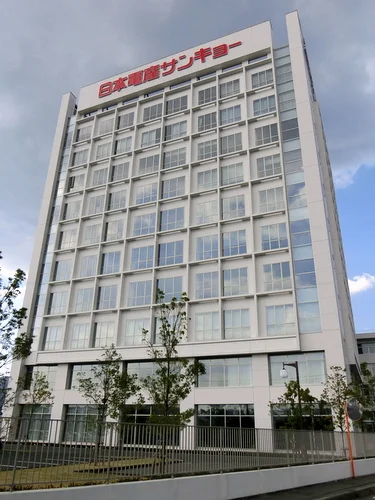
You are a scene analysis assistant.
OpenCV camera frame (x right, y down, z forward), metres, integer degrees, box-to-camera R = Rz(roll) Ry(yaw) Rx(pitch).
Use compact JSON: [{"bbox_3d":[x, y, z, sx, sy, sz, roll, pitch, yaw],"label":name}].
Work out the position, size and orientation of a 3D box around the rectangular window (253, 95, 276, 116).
[{"bbox_3d":[8.854,-16.407,41.417,2.500,2.630,0.200,-9,-25,22],"label":"rectangular window"}]

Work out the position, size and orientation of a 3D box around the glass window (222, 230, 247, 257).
[{"bbox_3d":[4.724,-0.651,36.511,2.480,2.710,0.200,-9,-25,22],"label":"glass window"}]

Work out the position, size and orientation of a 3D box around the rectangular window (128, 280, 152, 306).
[{"bbox_3d":[-5.005,4.649,38.774,3.110,2.620,0.200,-9,-25,22],"label":"rectangular window"}]

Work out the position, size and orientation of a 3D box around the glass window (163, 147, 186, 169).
[{"bbox_3d":[-1.542,-11.039,43.964,3.030,2.690,0.200,-9,-25,22],"label":"glass window"}]

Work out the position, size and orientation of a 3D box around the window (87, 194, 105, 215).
[{"bbox_3d":[-10.906,-5.587,44.031,2.409,2.528,0.150,-9,-25,22],"label":"window"}]

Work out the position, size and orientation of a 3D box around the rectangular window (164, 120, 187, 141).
[{"bbox_3d":[-1.520,-14.325,43.401,2.903,2.528,0.150,-9,-25,22],"label":"rectangular window"}]

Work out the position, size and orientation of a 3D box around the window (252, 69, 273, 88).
[{"bbox_3d":[8.889,-20.094,42.661,2.390,2.450,0.150,-8,-25,21],"label":"window"}]

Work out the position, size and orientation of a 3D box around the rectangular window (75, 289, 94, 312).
[{"bbox_3d":[-11.198,5.564,39.760,2.390,2.690,0.200,-8,-24,22],"label":"rectangular window"}]

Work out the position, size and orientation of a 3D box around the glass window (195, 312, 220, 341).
[{"bbox_3d":[1.911,6.887,32.670,2.409,2.528,0.150,-9,-25,22],"label":"glass window"}]

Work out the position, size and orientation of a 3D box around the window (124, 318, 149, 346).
[{"bbox_3d":[-4.973,8.351,36.637,2.960,2.610,0.150,-8,-25,21],"label":"window"}]

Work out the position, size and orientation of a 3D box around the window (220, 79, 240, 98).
[{"bbox_3d":[4.834,-18.957,42.421,2.409,2.528,0.150,-9,-25,22],"label":"window"}]

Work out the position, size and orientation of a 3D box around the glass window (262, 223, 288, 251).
[{"bbox_3d":[8.402,-1.250,34.784,2.440,2.550,0.150,-8,-25,21],"label":"glass window"}]

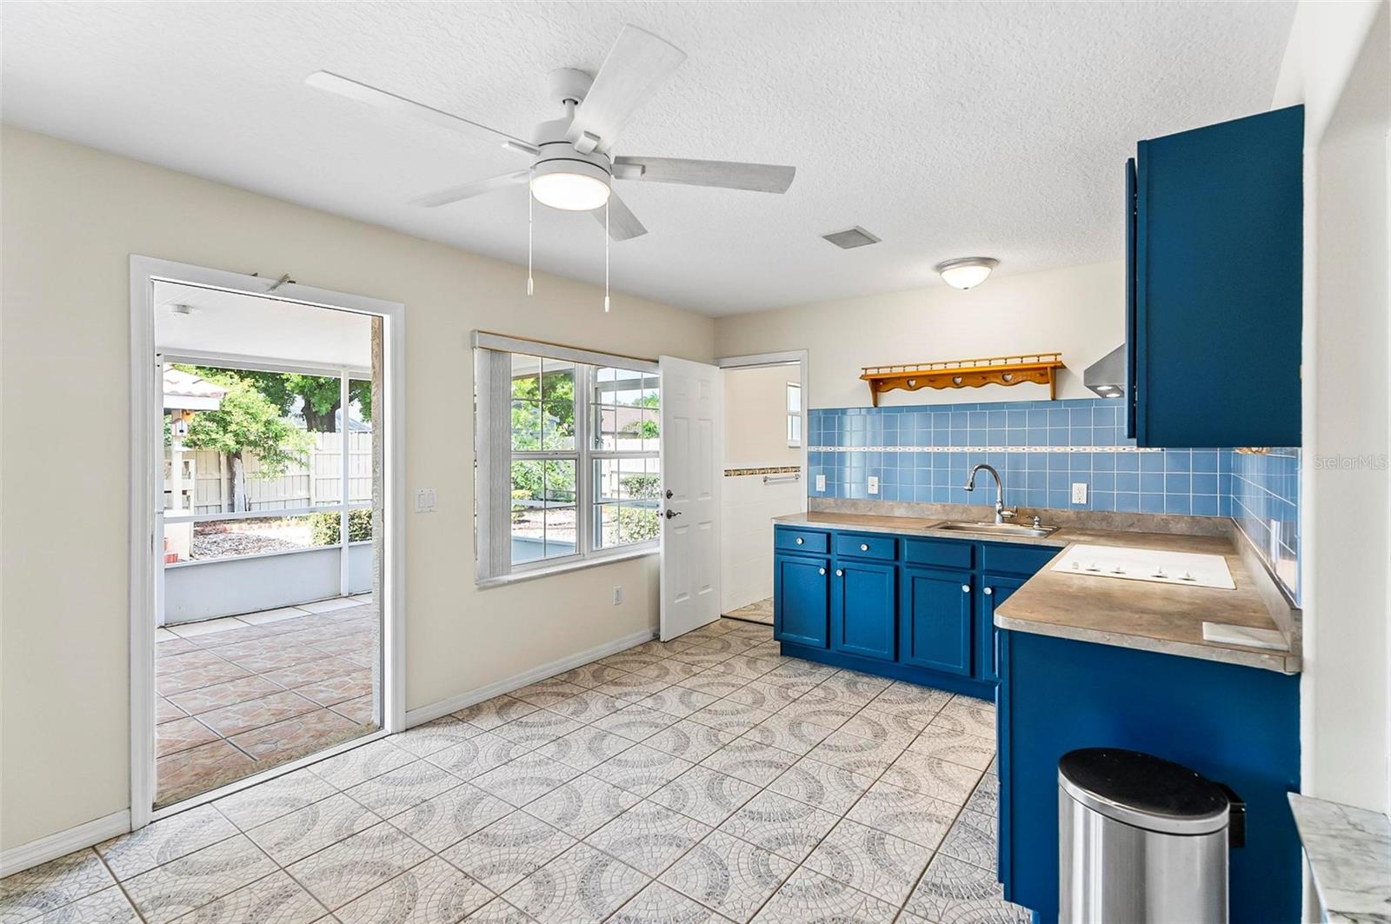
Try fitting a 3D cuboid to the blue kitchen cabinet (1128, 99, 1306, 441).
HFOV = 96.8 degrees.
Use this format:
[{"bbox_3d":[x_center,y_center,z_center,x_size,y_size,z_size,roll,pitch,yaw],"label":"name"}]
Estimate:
[{"bbox_3d":[1.438,-0.416,1.759,0.320,0.765,0.720,0,1,37],"label":"blue kitchen cabinet"}]

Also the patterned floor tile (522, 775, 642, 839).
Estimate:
[{"bbox_3d":[-0.435,1.323,2.386,0.333,0.010,0.333,0,0,37],"label":"patterned floor tile"}]

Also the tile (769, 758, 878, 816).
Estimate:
[{"bbox_3d":[0.521,1.325,2.526,0.333,0.010,0.333,1,1,37],"label":"tile"}]

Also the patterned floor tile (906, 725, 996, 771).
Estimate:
[{"bbox_3d":[1.197,1.317,2.860,0.335,0.010,0.335,0,1,37],"label":"patterned floor tile"}]

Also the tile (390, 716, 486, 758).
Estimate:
[{"bbox_3d":[-1.239,1.323,2.984,0.333,0.010,0.333,0,0,37],"label":"tile"}]

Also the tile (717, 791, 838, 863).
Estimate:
[{"bbox_3d":[0.305,1.323,2.256,0.333,0.010,0.333,0,0,37],"label":"tile"}]

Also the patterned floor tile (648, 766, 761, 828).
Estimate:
[{"bbox_3d":[0.040,1.323,2.456,0.333,0.010,0.333,0,0,37],"label":"patterned floor tile"}]

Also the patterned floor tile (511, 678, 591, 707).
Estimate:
[{"bbox_3d":[-0.840,1.319,3.538,0.328,0.010,0.335,0,1,37],"label":"patterned floor tile"}]

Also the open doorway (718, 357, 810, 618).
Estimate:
[{"bbox_3d":[0.529,0.236,4.891,0.800,2.100,0.130,0,1,37],"label":"open doorway"}]

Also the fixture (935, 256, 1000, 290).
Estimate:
[{"bbox_3d":[1.570,-1.060,3.570,0.370,0.135,0.370,1,1,37],"label":"fixture"}]

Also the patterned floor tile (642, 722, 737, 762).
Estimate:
[{"bbox_3d":[-0.021,1.319,2.914,0.333,0.010,0.333,1,1,37],"label":"patterned floor tile"}]

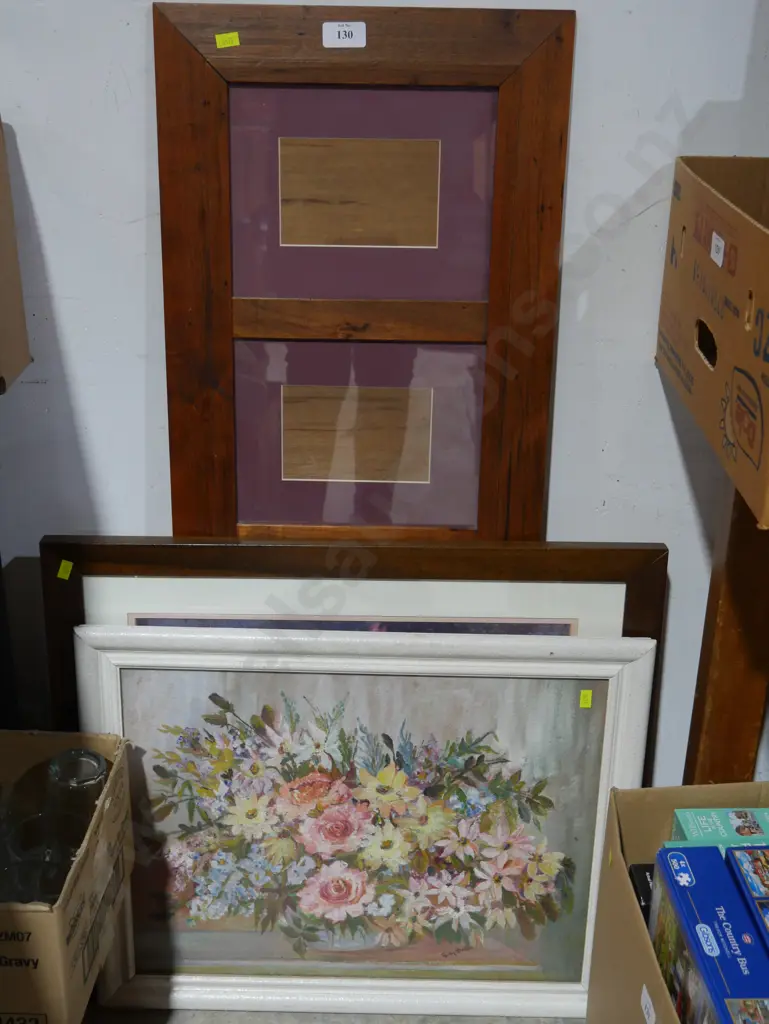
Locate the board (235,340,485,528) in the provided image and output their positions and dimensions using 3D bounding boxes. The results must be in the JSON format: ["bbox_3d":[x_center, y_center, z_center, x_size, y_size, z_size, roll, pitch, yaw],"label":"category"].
[{"bbox_3d":[-0.025,-0.076,1.299,0.248,0.196,0.006,1,19,0],"label":"board"}]

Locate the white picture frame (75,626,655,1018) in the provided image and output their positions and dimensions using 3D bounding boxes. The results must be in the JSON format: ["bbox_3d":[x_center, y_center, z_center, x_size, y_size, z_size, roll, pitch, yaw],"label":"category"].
[{"bbox_3d":[-0.024,0.345,1.398,0.588,0.470,0.027,1,19,0],"label":"white picture frame"}]

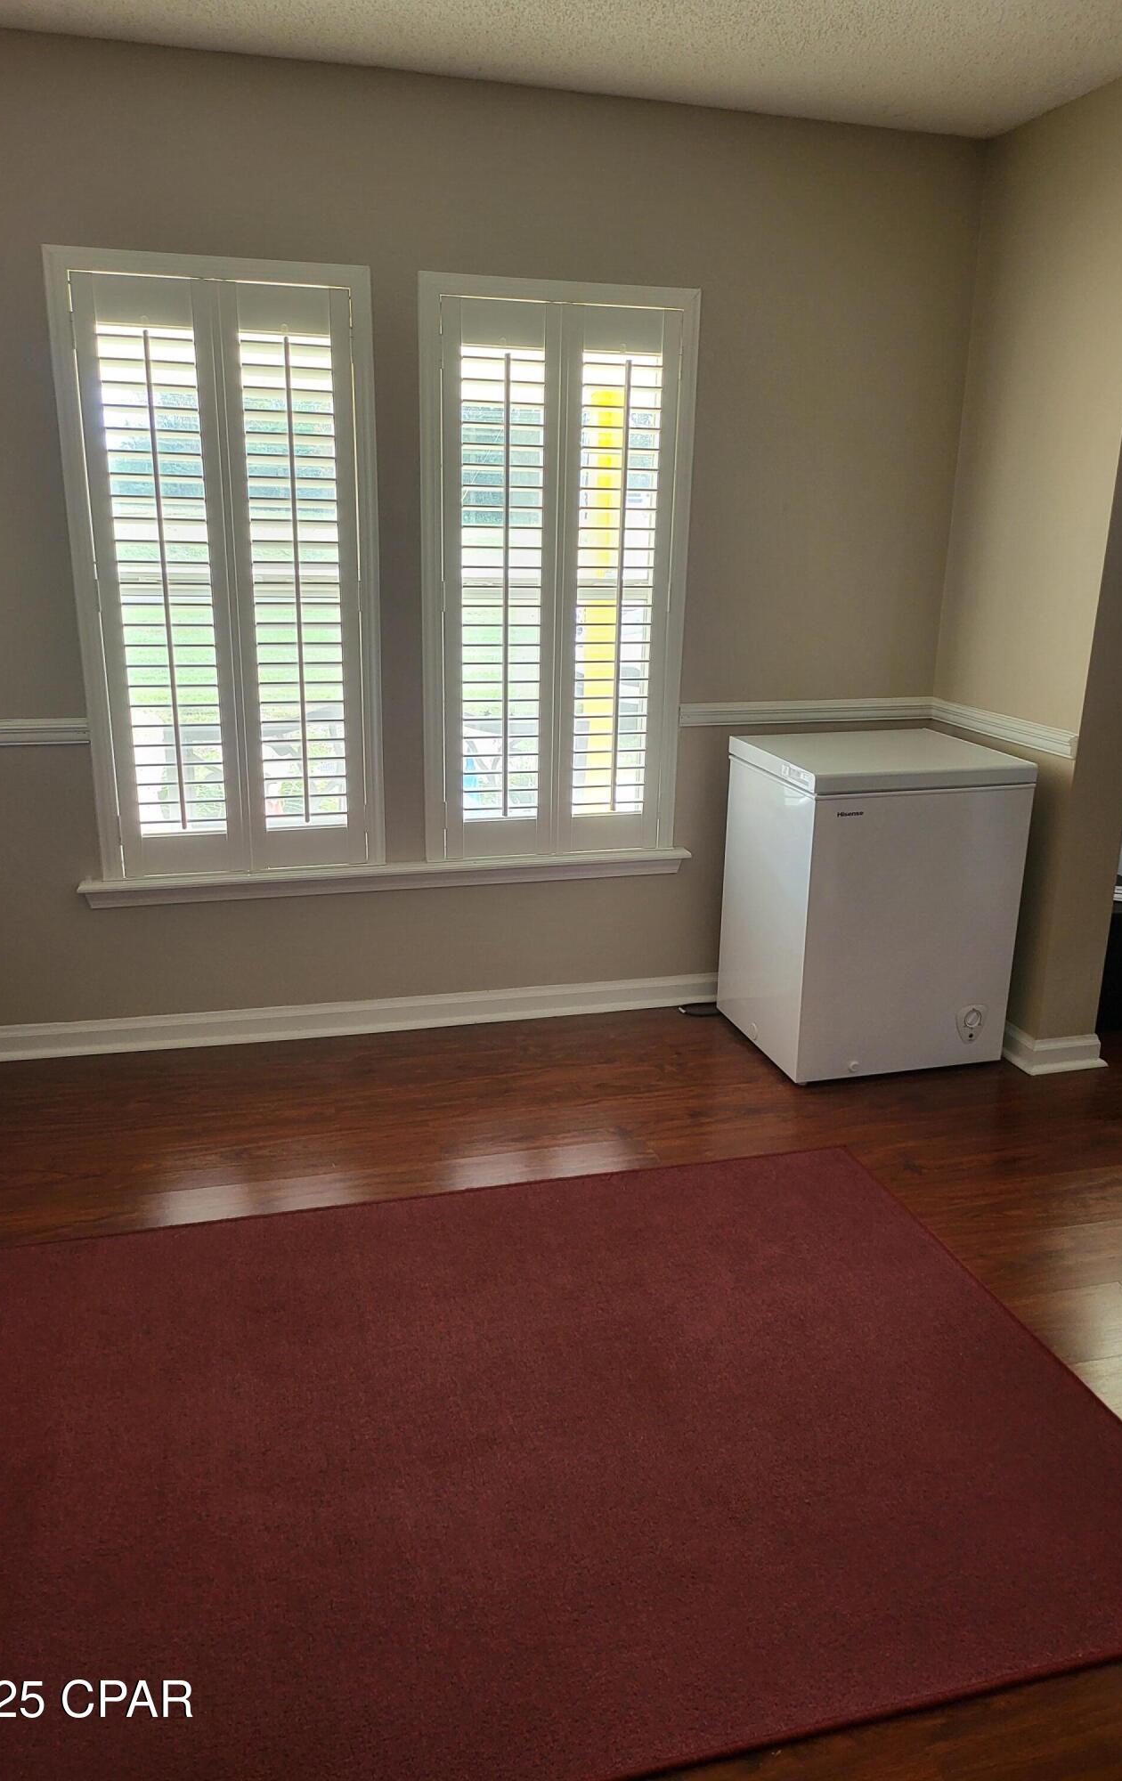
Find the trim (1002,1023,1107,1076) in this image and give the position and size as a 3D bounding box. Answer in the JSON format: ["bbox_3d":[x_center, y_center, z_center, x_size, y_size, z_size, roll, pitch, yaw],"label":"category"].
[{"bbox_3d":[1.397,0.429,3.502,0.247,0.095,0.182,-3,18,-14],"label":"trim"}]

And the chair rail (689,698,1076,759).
[{"bbox_3d":[0.830,-0.435,3.361,0.828,0.067,0.682,-3,18,-14],"label":"chair rail"}]

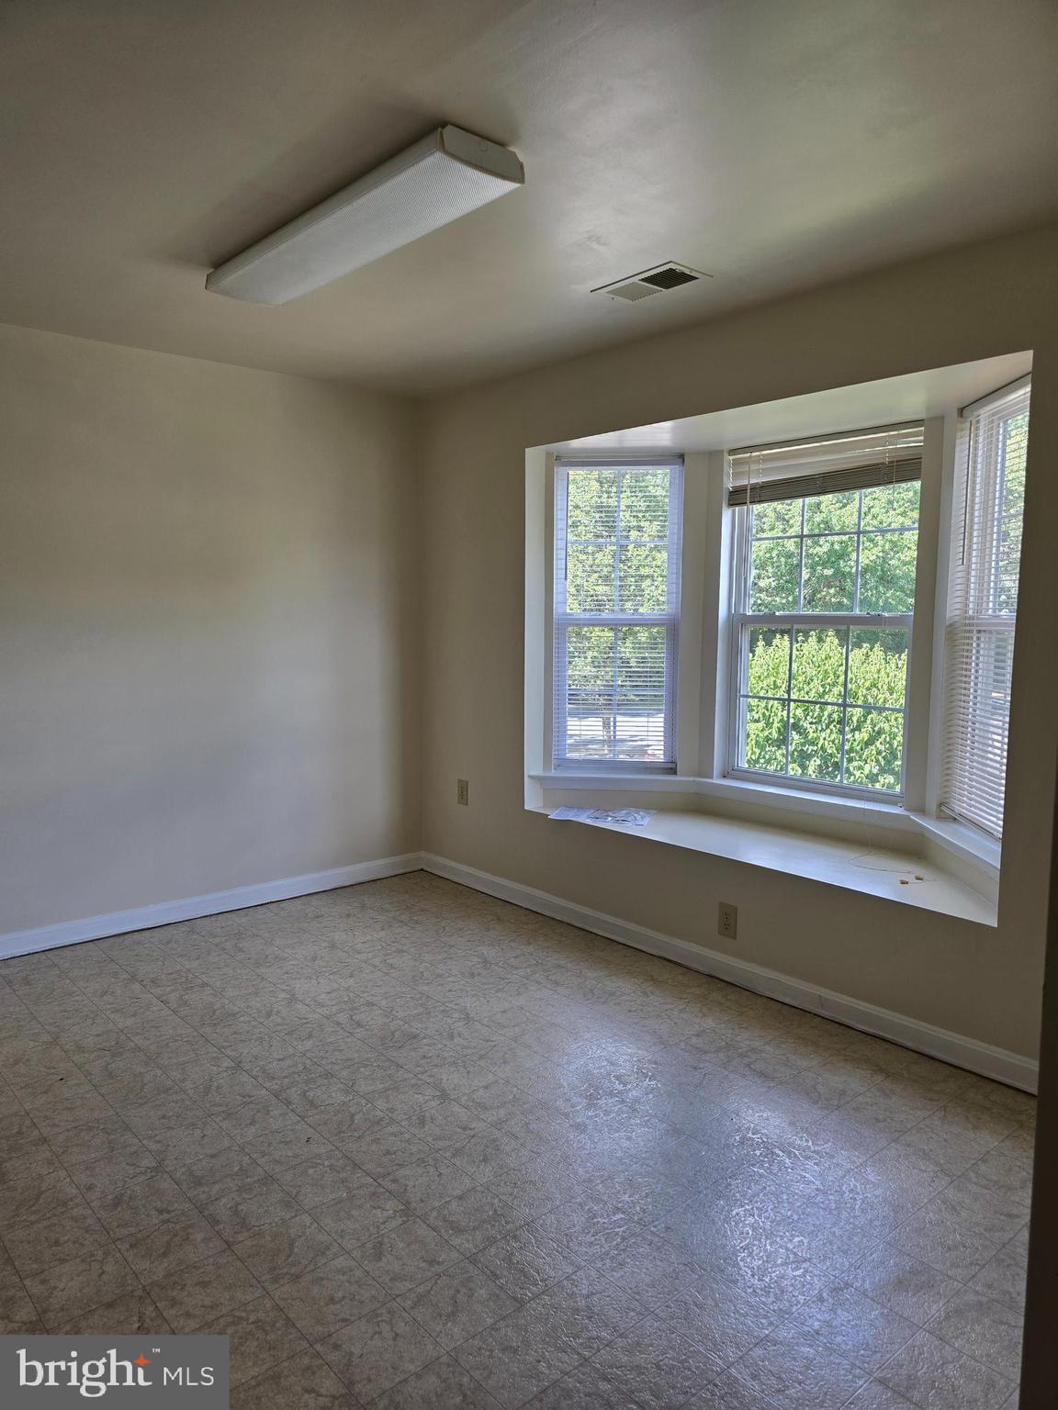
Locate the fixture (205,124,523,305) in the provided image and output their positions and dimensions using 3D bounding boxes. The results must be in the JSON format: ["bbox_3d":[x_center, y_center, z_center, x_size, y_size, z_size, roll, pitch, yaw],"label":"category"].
[{"bbox_3d":[-0.510,-1.288,2.576,0.250,0.075,1.220,-5,8,-42],"label":"fixture"}]

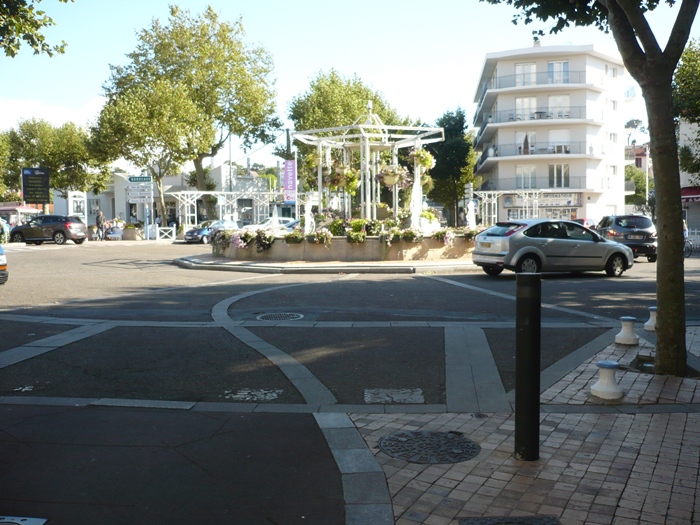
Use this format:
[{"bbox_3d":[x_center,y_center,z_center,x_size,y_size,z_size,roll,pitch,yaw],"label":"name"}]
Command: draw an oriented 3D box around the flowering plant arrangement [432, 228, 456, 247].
[{"bbox_3d":[3.084,-0.816,23.100,0.720,0.560,0.450,-3,5,-34],"label":"flowering plant arrangement"}]

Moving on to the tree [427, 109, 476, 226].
[{"bbox_3d":[6.129,-5.246,42.751,3.300,8.015,3.200,0,4,0],"label":"tree"}]

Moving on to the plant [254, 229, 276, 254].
[{"bbox_3d":[-2.615,-0.680,21.901,0.681,0.743,0.500,3,5,38],"label":"plant"}]

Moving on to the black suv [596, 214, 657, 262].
[{"bbox_3d":[9.572,-0.922,25.151,1.800,1.640,4.500,0,4,8],"label":"black suv"}]

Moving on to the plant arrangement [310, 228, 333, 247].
[{"bbox_3d":[-0.921,-0.781,22.100,0.750,0.550,0.420,0,4,2],"label":"plant arrangement"}]

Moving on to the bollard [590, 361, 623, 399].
[{"bbox_3d":[2.281,1.027,6.260,0.280,0.310,0.280,0,4,0],"label":"bollard"}]

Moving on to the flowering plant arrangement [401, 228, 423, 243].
[{"bbox_3d":[1.960,-0.847,22.200,0.750,0.460,0.420,0,4,2],"label":"flowering plant arrangement"}]

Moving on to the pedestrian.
[{"bbox_3d":[-14.717,-2.114,41.800,0.550,1.730,0.420,-2,4,-20],"label":"pedestrian"}]

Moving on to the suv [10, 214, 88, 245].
[{"bbox_3d":[-16.554,-1.749,38.900,4.330,1.620,1.800,1,4,17],"label":"suv"}]

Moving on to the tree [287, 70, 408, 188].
[{"bbox_3d":[-0.167,-7.675,50.607,8.791,11.919,8.500,0,4,0],"label":"tree"}]

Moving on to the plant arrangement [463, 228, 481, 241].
[{"bbox_3d":[3.741,-0.862,21.792,0.650,0.369,0.450,-3,4,-32],"label":"plant arrangement"}]

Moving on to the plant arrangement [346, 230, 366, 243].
[{"bbox_3d":[0.203,-0.812,22.100,0.630,0.400,0.380,0,4,1],"label":"plant arrangement"}]

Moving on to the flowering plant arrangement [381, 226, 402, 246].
[{"bbox_3d":[1.302,-0.815,22.200,0.680,0.600,0.420,-1,4,-6],"label":"flowering plant arrangement"}]

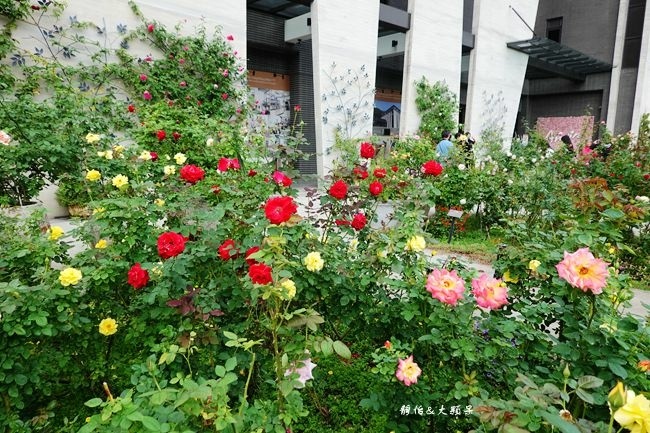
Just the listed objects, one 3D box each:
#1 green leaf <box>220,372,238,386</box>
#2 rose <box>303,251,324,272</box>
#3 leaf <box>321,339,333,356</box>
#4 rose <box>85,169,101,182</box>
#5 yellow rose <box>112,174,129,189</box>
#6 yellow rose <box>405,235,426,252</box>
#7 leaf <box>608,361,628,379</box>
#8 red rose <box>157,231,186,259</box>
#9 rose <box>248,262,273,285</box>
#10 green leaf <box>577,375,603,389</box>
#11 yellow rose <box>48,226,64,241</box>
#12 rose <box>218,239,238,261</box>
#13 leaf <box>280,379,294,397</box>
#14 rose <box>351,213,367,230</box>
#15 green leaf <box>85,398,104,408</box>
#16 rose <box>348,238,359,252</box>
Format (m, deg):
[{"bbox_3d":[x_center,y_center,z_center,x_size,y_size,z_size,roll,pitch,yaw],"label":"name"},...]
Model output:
[{"bbox_3d":[-0.313,0.534,1.420,0.056,0.044,0.035,-2,10,-13],"label":"green leaf"},{"bbox_3d":[-0.046,0.199,1.920,0.088,0.086,0.055,-1,9,-9],"label":"rose"},{"bbox_3d":[0.004,0.378,1.250,0.032,0.055,0.010,-5,-30,-3],"label":"leaf"},{"bbox_3d":[-1.181,-0.208,2.200,0.077,0.068,0.070,-5,11,-28],"label":"rose"},{"bbox_3d":[-1.015,-0.174,2.150,0.075,0.066,0.060,-5,11,-25],"label":"yellow rose"},{"bbox_3d":[0.376,0.112,1.800,0.087,0.071,0.075,2,10,12],"label":"yellow rose"},{"bbox_3d":[0.745,0.391,1.100,0.060,0.010,0.032,23,53,28],"label":"leaf"},{"bbox_3d":[-0.585,0.107,1.650,0.108,0.100,0.075,-2,9,-12],"label":"red rose"},{"bbox_3d":[-0.238,0.210,1.600,0.088,0.083,0.068,0,9,0],"label":"rose"},{"bbox_3d":[0.612,0.381,1.000,0.058,0.028,0.032,6,10,33],"label":"green leaf"},{"bbox_3d":[-1.147,0.073,1.850,0.066,0.058,0.055,-4,10,-23],"label":"yellow rose"},{"bbox_3d":[-0.434,0.148,1.950,0.090,0.092,0.070,-2,9,-13],"label":"rose"},{"bbox_3d":[-0.134,0.612,1.550,0.048,0.061,0.030,-1,10,-5],"label":"leaf"},{"bbox_3d":[0.188,0.028,2.400,0.082,0.095,0.075,1,9,4],"label":"rose"},{"bbox_3d":[-0.585,0.475,1.100,0.049,0.010,0.028,-5,38,-15],"label":"green leaf"},{"bbox_3d":[0.155,0.157,2.350,0.058,0.072,0.055,1,9,4],"label":"rose"}]

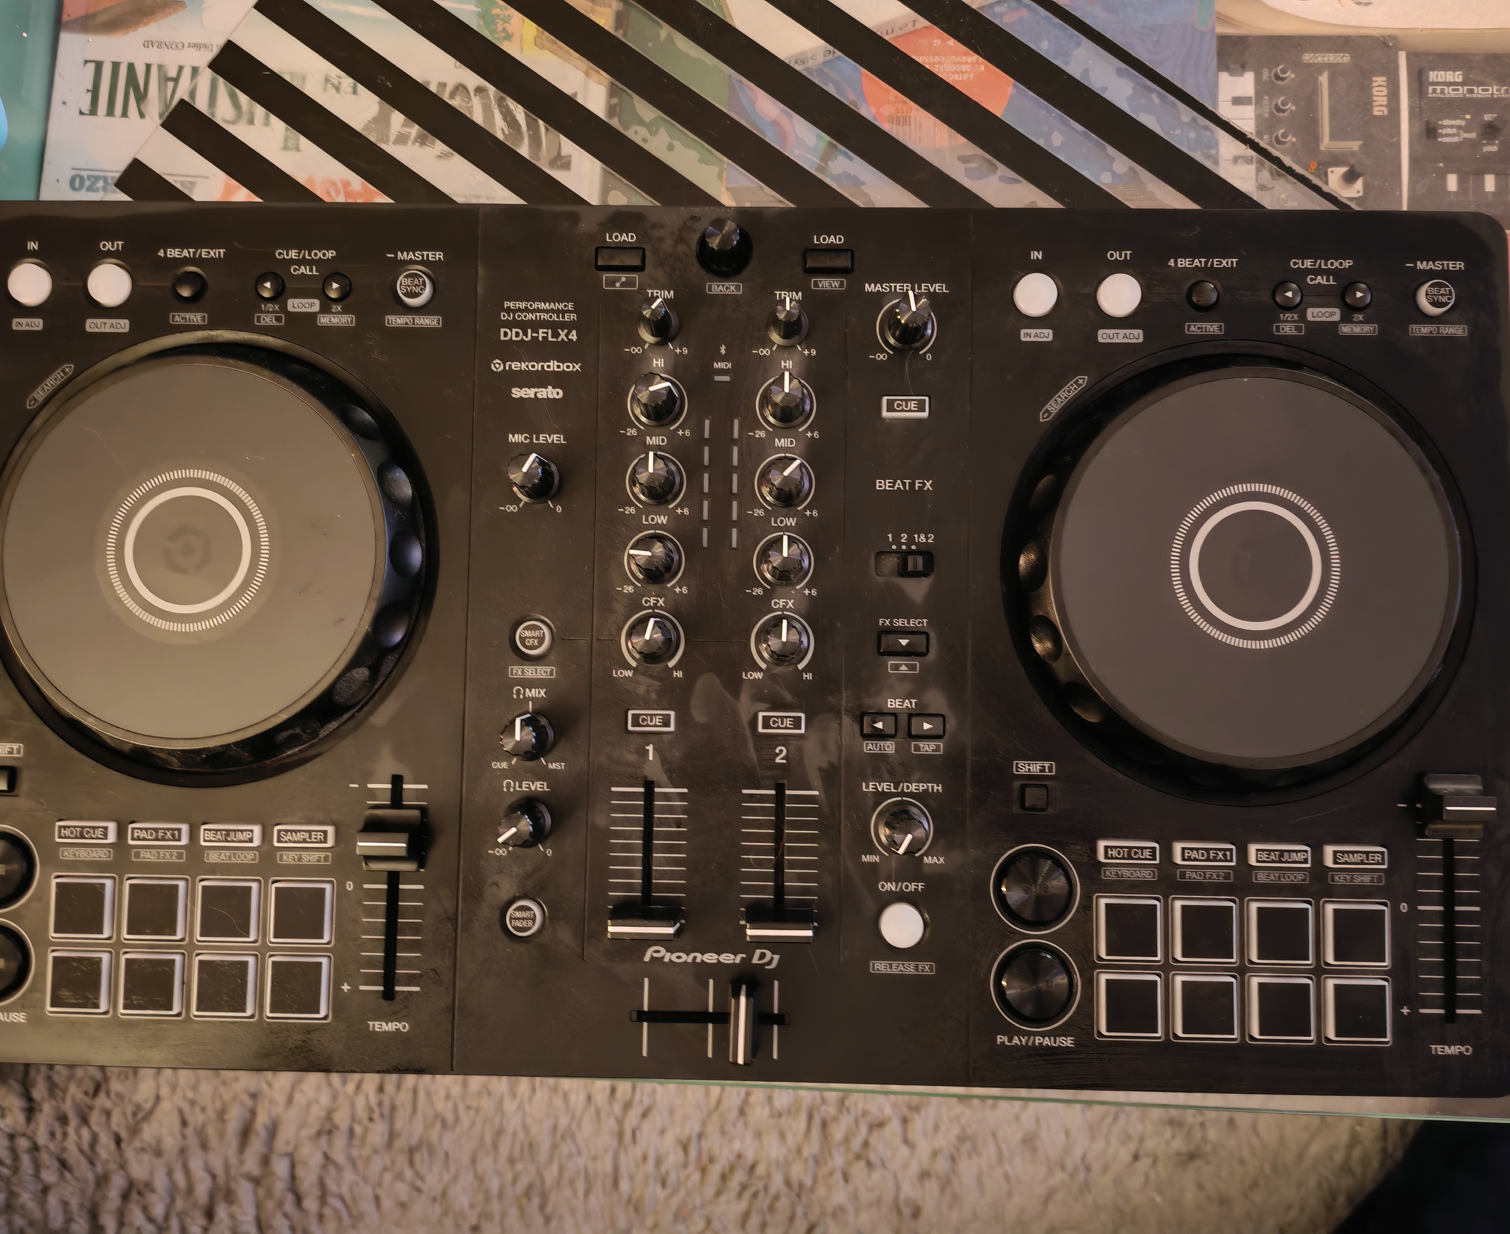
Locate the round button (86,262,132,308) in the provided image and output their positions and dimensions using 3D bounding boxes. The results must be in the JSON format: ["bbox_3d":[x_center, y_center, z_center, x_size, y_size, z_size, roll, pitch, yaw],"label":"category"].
[{"bbox_3d":[-0.203,-0.104,0.402,0.013,0.003,0.013,0,86,1],"label":"round button"}]

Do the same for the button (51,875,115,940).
[{"bbox_3d":[-0.204,0.088,0.389,0.019,0.003,0.019,1,86,1],"label":"button"}]

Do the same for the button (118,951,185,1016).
[{"bbox_3d":[-0.183,0.111,0.388,0.018,0.003,0.018,1,86,1],"label":"button"}]

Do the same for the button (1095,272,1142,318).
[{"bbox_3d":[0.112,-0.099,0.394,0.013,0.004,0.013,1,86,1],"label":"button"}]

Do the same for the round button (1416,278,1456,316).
[{"bbox_3d":[0.208,-0.098,0.391,0.011,0.005,0.011,1,86,1],"label":"round button"}]

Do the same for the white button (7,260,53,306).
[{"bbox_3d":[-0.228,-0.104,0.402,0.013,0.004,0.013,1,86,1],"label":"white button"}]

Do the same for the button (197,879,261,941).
[{"bbox_3d":[-0.160,0.089,0.388,0.019,0.003,0.019,1,86,1],"label":"button"}]

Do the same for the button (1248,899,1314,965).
[{"bbox_3d":[0.156,0.094,0.381,0.018,0.003,0.018,1,86,1],"label":"button"}]

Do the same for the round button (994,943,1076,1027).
[{"bbox_3d":[0.084,0.110,0.381,0.024,0.003,0.024,1,86,1],"label":"round button"}]

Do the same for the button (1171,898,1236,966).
[{"bbox_3d":[0.134,0.093,0.380,0.019,0.004,0.019,1,86,1],"label":"button"}]

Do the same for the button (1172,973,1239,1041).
[{"bbox_3d":[0.133,0.116,0.379,0.019,0.004,0.019,1,86,1],"label":"button"}]

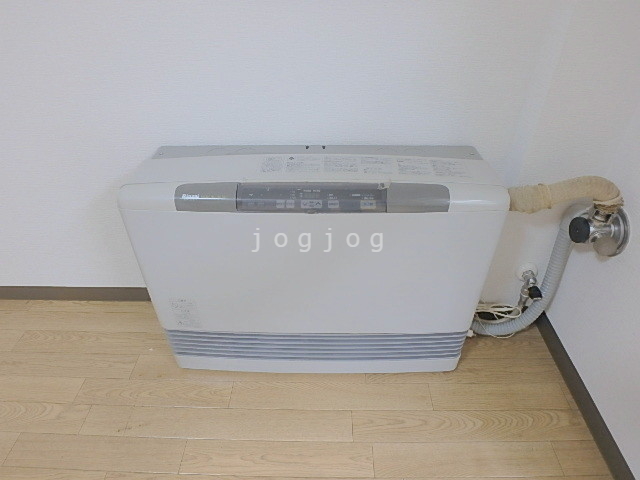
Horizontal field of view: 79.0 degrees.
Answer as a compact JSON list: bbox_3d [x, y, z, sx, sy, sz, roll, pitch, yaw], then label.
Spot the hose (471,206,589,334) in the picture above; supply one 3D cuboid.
[{"bbox_3d":[0.516,0.082,0.985,0.185,0.473,0.079,0,37,1],"label":"hose"}]

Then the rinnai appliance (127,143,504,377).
[{"bbox_3d":[-0.010,0.061,0.934,0.710,0.549,0.232,0,37,1],"label":"rinnai appliance"}]

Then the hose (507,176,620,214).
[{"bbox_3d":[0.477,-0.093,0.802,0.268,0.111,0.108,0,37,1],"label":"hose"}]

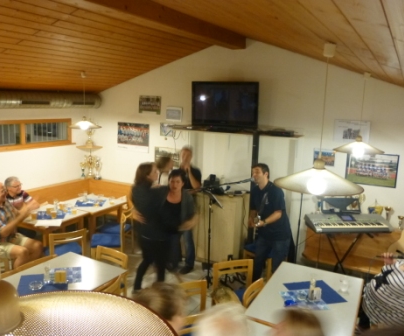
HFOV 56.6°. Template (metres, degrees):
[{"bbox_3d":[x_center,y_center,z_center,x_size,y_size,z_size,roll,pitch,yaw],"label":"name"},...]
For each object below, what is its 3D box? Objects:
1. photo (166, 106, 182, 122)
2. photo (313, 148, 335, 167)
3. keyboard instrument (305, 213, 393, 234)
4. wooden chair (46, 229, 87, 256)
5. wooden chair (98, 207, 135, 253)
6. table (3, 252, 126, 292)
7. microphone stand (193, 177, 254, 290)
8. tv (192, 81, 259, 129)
[{"bbox_3d":[-0.459,-0.869,6.106,0.310,0.220,0.020,7,11,28],"label":"photo"},{"bbox_3d":[1.665,-0.141,5.108,0.280,0.225,0.020,7,11,27],"label":"photo"},{"bbox_3d":[1.818,0.676,4.642,0.970,0.150,0.380,1,10,-4],"label":"keyboard instrument"},{"bbox_3d":[-1.769,1.140,4.879,0.450,0.810,0.490,-4,11,-29],"label":"wooden chair"},{"bbox_3d":[-1.372,0.998,5.865,0.500,0.810,0.440,3,10,9],"label":"wooden chair"},{"bbox_3d":[-1.382,1.420,3.465,0.810,0.750,1.200,7,11,28],"label":"table"},{"bbox_3d":[0.217,0.827,4.756,0.500,1.600,0.900,-7,13,-43],"label":"microphone stand"},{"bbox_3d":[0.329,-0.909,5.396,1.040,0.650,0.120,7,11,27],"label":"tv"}]

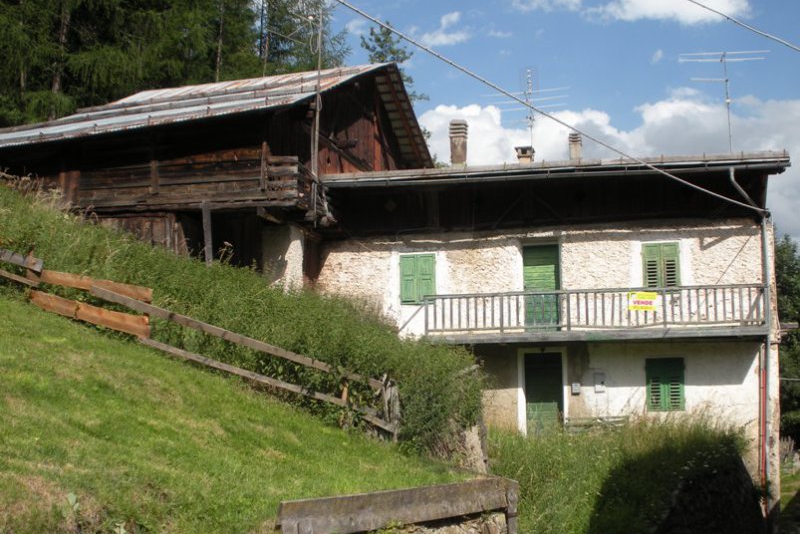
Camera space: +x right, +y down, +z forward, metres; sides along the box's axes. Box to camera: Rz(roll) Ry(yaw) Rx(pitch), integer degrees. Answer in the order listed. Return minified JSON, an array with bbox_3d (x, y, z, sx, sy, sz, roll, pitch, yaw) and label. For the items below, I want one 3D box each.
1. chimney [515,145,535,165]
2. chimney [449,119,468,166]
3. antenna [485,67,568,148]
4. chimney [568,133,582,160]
[{"bbox_3d":[3.240,-2.797,25.797,0.451,0.591,0.451,-2,-8,12],"label":"chimney"},{"bbox_3d":[1.526,-3.158,25.799,0.425,1.236,0.425,-2,-8,12],"label":"chimney"},{"bbox_3d":[3.426,-4.212,26.197,2.250,2.171,1.300,-3,-8,16],"label":"antenna"},{"bbox_3d":[4.771,-3.169,26.997,0.331,0.881,0.331,-2,-8,12],"label":"chimney"}]

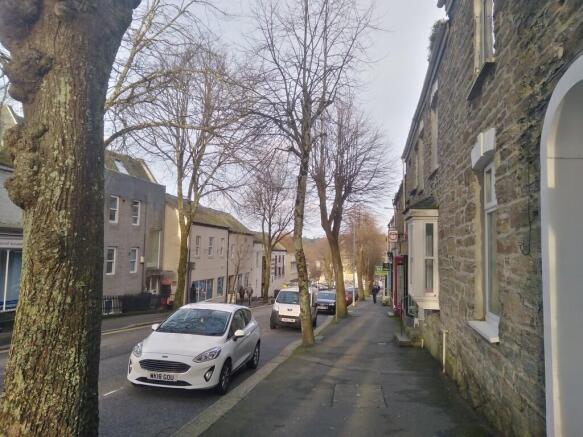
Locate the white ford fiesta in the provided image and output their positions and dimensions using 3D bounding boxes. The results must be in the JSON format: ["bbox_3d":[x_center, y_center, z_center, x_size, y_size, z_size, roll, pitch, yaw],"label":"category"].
[{"bbox_3d":[-1.820,2.608,9.274,1.800,1.470,4.040,1,-8,9],"label":"white ford fiesta"}]

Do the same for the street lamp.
[{"bbox_3d":[5.579,3.869,38.772,0.400,7.760,0.320,0,-4,9],"label":"street lamp"}]

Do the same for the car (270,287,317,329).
[{"bbox_3d":[0.264,3.965,19.612,1.740,1.720,3.900,1,-8,9],"label":"car"}]

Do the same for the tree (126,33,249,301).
[{"bbox_3d":[-6.494,-2.899,27.602,7.600,17.190,7.400,0,-4,9],"label":"tree"}]

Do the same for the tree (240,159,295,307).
[{"bbox_3d":[-2.302,0.898,41.999,5.000,14.260,5.000,0,-4,9],"label":"tree"}]

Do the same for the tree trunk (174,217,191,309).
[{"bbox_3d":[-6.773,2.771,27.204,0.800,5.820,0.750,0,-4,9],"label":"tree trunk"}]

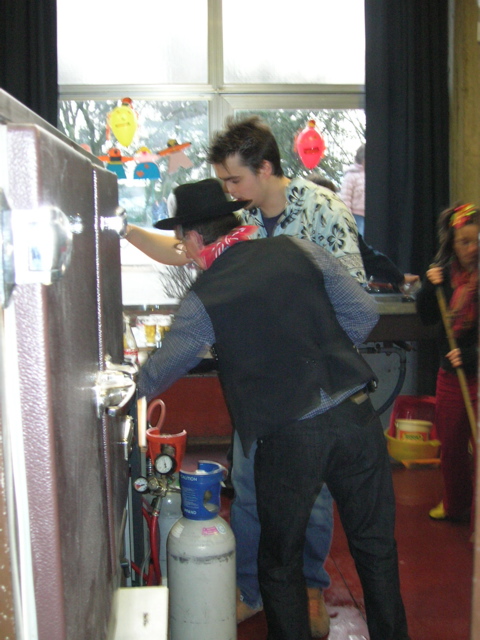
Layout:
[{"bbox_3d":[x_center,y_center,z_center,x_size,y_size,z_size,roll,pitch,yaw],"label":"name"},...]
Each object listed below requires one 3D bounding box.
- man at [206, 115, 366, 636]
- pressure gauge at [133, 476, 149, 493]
[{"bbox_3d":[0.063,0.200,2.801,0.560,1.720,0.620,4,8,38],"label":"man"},{"bbox_3d":[-0.271,0.449,2.320,0.044,0.044,0.030,0,-6,5],"label":"pressure gauge"}]

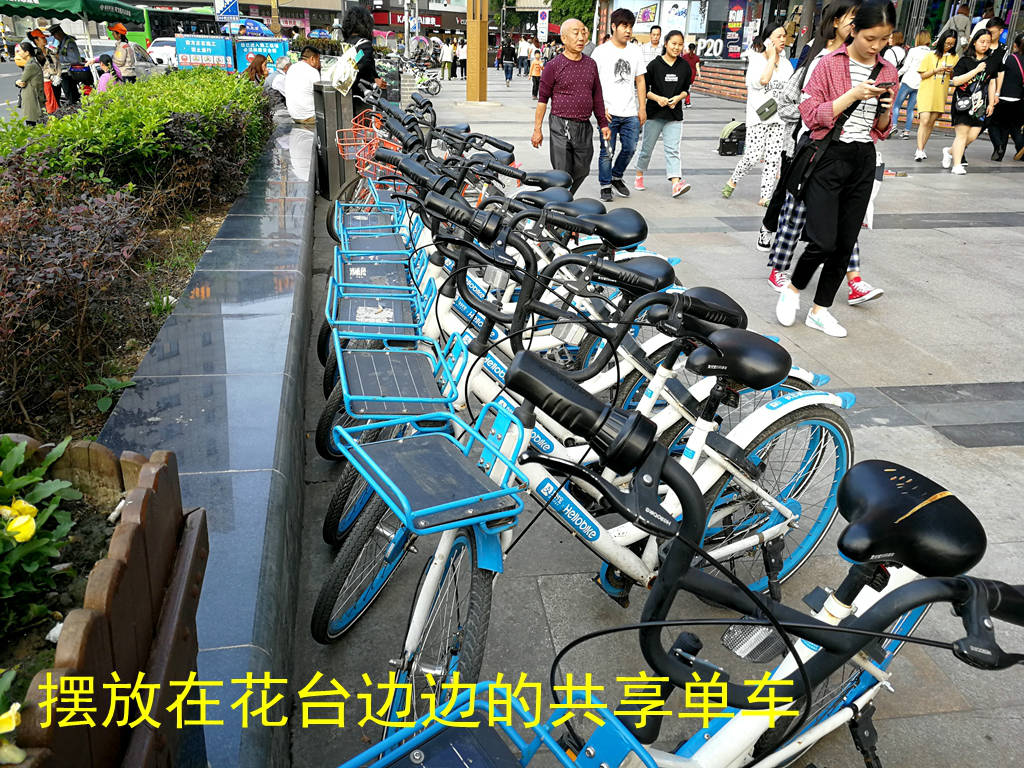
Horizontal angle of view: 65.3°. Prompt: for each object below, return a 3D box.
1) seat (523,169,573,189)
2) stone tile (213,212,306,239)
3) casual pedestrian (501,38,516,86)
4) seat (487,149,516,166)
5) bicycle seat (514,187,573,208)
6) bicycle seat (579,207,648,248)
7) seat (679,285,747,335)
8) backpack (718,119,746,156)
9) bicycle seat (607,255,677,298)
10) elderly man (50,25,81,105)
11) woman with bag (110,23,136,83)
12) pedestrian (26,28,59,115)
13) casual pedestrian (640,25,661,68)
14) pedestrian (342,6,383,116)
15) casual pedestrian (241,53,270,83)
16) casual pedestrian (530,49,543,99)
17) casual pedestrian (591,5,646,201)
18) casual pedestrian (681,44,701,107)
[{"bbox_3d":[0.167,-0.968,3.800,0.265,0.108,0.195,6,29,10],"label":"seat"},{"bbox_3d":[-1.306,-0.811,4.253,0.473,0.050,0.600,-3,23,-12],"label":"stone tile"},{"bbox_3d":[-0.110,-11.815,29.344,0.500,1.660,0.420,3,23,3],"label":"casual pedestrian"},{"bbox_3d":[-0.125,-1.375,4.864,0.260,0.120,0.190,-7,24,-19],"label":"seat"},{"bbox_3d":[0.134,-0.785,3.400,0.265,0.108,0.195,2,28,3],"label":"bicycle seat"},{"bbox_3d":[0.348,-0.549,2.869,0.265,0.120,0.200,-6,24,-17],"label":"bicycle seat"},{"bbox_3d":[0.459,-0.177,2.031,0.265,0.120,0.200,-11,26,-27],"label":"seat"},{"bbox_3d":[3.323,-3.642,11.850,0.380,0.490,0.280,10,24,18],"label":"backpack"},{"bbox_3d":[0.354,-0.312,2.320,0.265,0.105,0.185,-4,23,-13],"label":"bicycle seat"},{"bbox_3d":[-8.937,-6.298,16.043,0.550,1.660,0.500,-11,26,-28],"label":"elderly man"},{"bbox_3d":[-6.939,-5.584,14.377,0.400,1.650,0.480,11,25,23],"label":"woman with bag"},{"bbox_3d":[-8.104,-5.358,13.995,0.400,1.560,0.500,17,28,34],"label":"pedestrian"},{"bbox_3d":[2.157,-4.452,12.086,0.500,1.730,0.360,3,23,2],"label":"casual pedestrian"},{"bbox_3d":[-1.488,-2.828,7.983,0.520,1.700,0.400,8,24,14],"label":"pedestrian"},{"bbox_3d":[-3.527,-4.211,11.776,0.700,1.180,0.500,-6,24,-18],"label":"casual pedestrian"},{"bbox_3d":[0.675,-8.333,21.561,0.380,1.220,0.320,1,23,0],"label":"casual pedestrian"},{"bbox_3d":[1.071,-2.724,7.875,0.530,1.750,0.400,-3,23,-11],"label":"casual pedestrian"},{"bbox_3d":[4.684,-8.075,20.900,0.450,1.530,0.420,3,23,5],"label":"casual pedestrian"}]

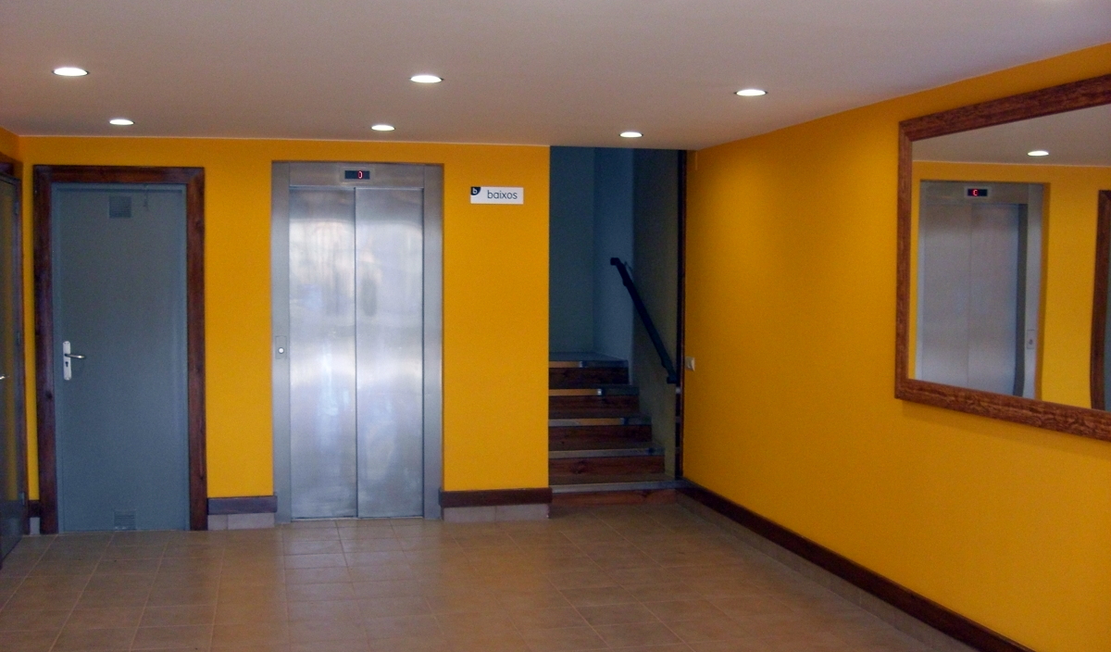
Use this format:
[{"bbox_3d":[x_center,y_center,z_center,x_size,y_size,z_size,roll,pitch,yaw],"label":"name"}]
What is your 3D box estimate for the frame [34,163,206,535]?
[{"bbox_3d":[-2.462,0.138,6.945,0.915,2.077,0.100,0,3,-13],"label":"frame"}]

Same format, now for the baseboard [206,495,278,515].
[{"bbox_3d":[-1.823,1.046,7.109,0.390,0.098,0.025,0,3,-13],"label":"baseboard"}]

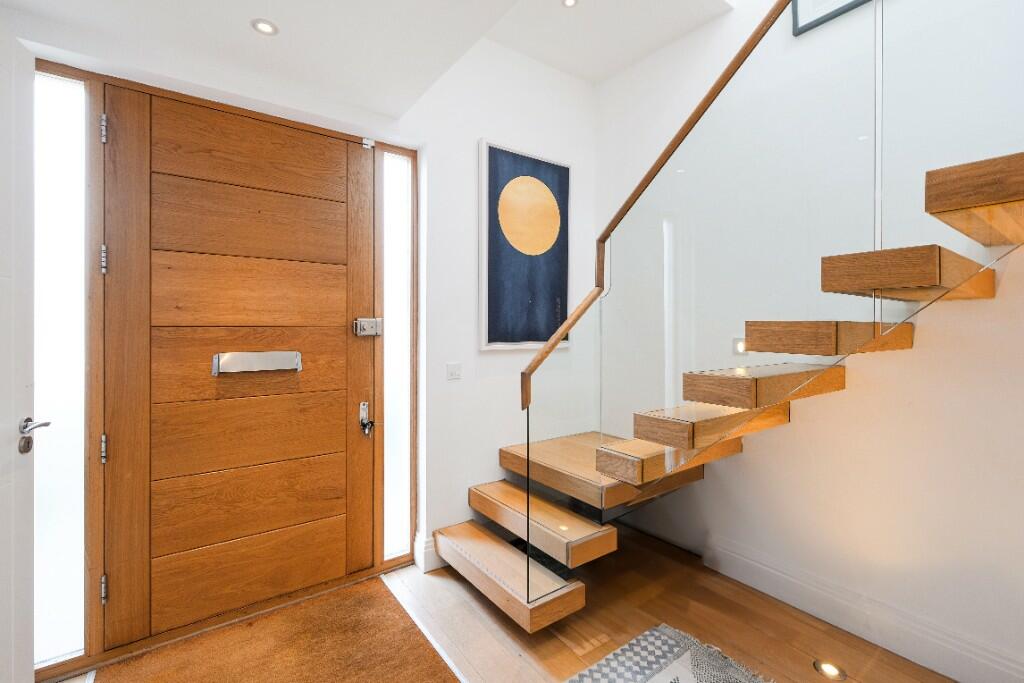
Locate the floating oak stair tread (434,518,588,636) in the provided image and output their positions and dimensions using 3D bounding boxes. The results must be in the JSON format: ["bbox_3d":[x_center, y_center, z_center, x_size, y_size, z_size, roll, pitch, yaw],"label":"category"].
[{"bbox_3d":[-0.056,1.059,2.033,0.285,0.092,0.836,-1,0,-35],"label":"floating oak stair tread"}]

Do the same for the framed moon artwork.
[{"bbox_3d":[0.103,-0.548,2.642,0.677,1.194,0.041,-1,0,-35],"label":"framed moon artwork"}]

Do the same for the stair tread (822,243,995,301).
[{"bbox_3d":[1.252,-0.189,1.318,0.783,0.094,0.236,-1,0,-35],"label":"stair tread"}]

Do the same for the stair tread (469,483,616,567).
[{"bbox_3d":[0.112,0.878,2.155,0.283,0.098,0.829,-1,0,-35],"label":"stair tread"}]

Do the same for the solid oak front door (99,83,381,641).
[{"bbox_3d":[-1.176,0.094,1.987,1.044,2.212,0.053,-1,0,-35],"label":"solid oak front door"}]

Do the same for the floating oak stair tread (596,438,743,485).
[{"bbox_3d":[0.767,0.517,2.015,0.780,0.097,0.247,-1,0,-35],"label":"floating oak stair tread"}]

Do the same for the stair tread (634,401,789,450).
[{"bbox_3d":[0.887,0.335,1.842,0.779,0.093,0.255,-1,0,-35],"label":"stair tread"}]

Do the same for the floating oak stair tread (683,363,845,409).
[{"bbox_3d":[1.012,0.160,1.663,0.779,0.096,0.247,-1,0,-35],"label":"floating oak stair tread"}]

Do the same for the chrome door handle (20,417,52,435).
[{"bbox_3d":[-1.548,0.275,1.355,0.060,0.053,0.140,-1,0,-22],"label":"chrome door handle"}]

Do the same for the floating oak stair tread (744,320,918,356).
[{"bbox_3d":[1.135,-0.016,1.492,0.769,0.095,0.245,-1,0,-35],"label":"floating oak stair tread"}]

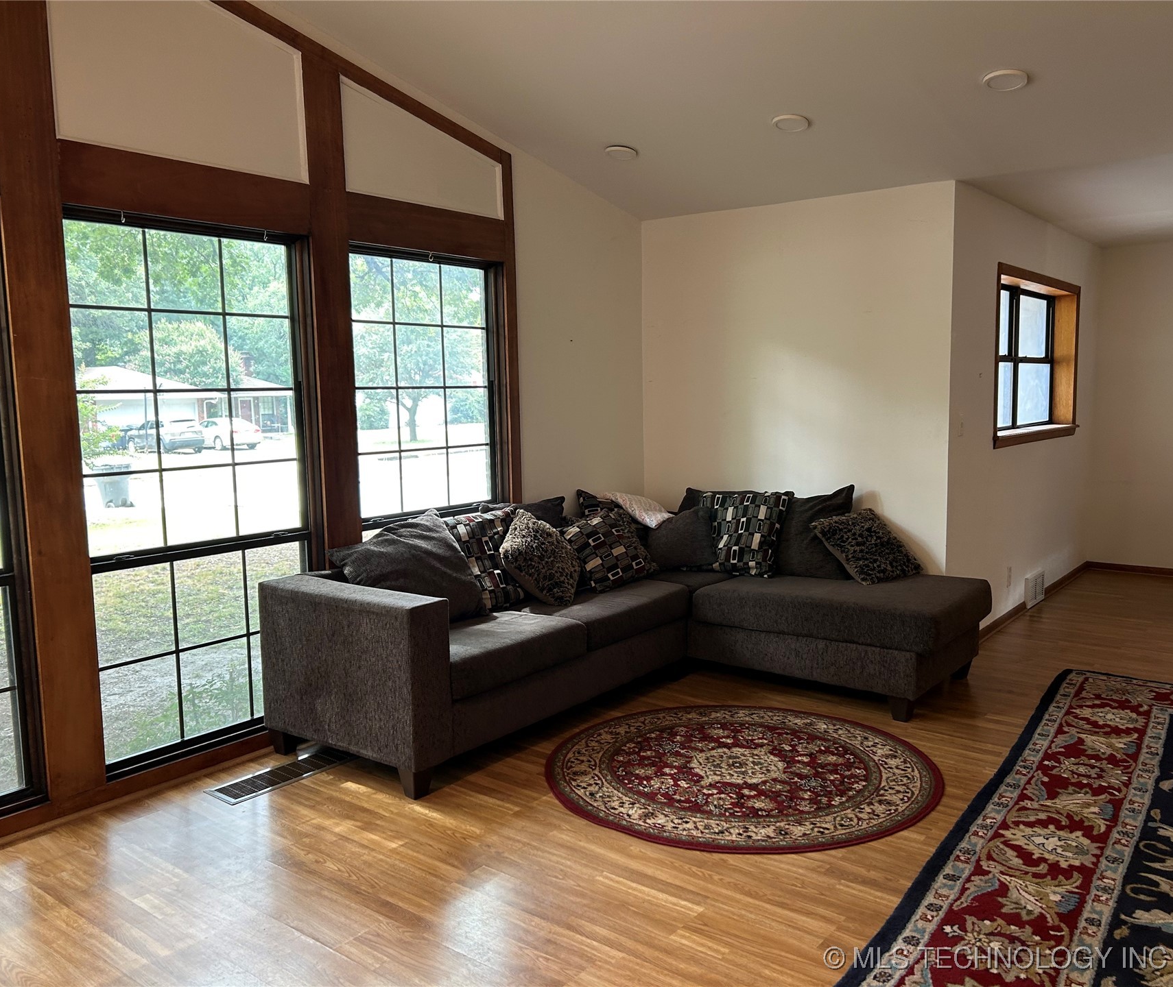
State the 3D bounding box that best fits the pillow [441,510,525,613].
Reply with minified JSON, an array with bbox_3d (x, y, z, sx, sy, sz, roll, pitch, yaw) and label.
[{"bbox_3d":[-0.452,0.310,4.562,0.160,0.460,0.480,-29,-12,37],"label":"pillow"}]

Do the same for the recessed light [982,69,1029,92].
[{"bbox_3d":[1.628,-1.604,3.843,0.165,0.020,0.165,4,-4,38],"label":"recessed light"}]

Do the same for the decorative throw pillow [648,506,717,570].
[{"bbox_3d":[0.507,0.233,5.212,0.400,0.370,0.160,-1,-20,5],"label":"decorative throw pillow"}]

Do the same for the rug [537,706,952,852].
[{"bbox_3d":[0.590,1.046,3.833,1.490,0.010,1.490,-1,6,0],"label":"rug"}]

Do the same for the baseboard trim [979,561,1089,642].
[{"bbox_3d":[2.915,0.696,6.458,0.025,0.066,3.183,4,8,38],"label":"baseboard trim"}]

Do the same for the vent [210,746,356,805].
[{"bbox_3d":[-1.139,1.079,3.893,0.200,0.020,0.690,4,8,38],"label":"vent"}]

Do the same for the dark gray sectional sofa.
[{"bbox_3d":[0.326,0.636,4.480,2.124,0.708,2.699,4,8,38],"label":"dark gray sectional sofa"}]

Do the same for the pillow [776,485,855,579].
[{"bbox_3d":[1.127,0.179,5.250,0.600,0.460,0.180,4,-16,38],"label":"pillow"}]

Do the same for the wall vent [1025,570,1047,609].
[{"bbox_3d":[2.923,0.625,6.464,0.045,0.200,0.385,4,8,38],"label":"wall vent"}]

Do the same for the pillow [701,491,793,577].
[{"bbox_3d":[0.820,0.214,5.348,0.480,0.470,0.150,0,-27,26],"label":"pillow"}]

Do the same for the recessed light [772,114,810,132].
[{"bbox_3d":[0.903,-1.634,4.361,0.168,0.025,0.168,5,-2,0],"label":"recessed light"}]

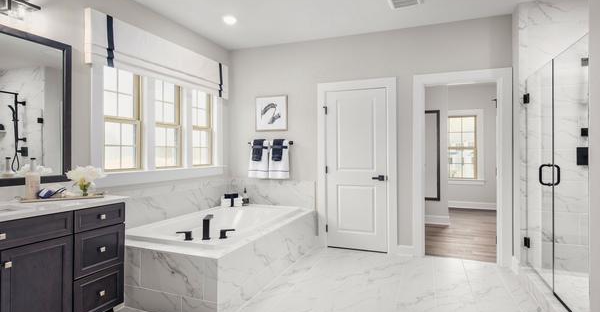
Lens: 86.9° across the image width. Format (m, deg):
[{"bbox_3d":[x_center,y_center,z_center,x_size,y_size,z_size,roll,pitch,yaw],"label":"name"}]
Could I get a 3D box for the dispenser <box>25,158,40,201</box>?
[{"bbox_3d":[-1.864,0.170,2.209,0.075,0.288,0.075,0,0,22],"label":"dispenser"}]

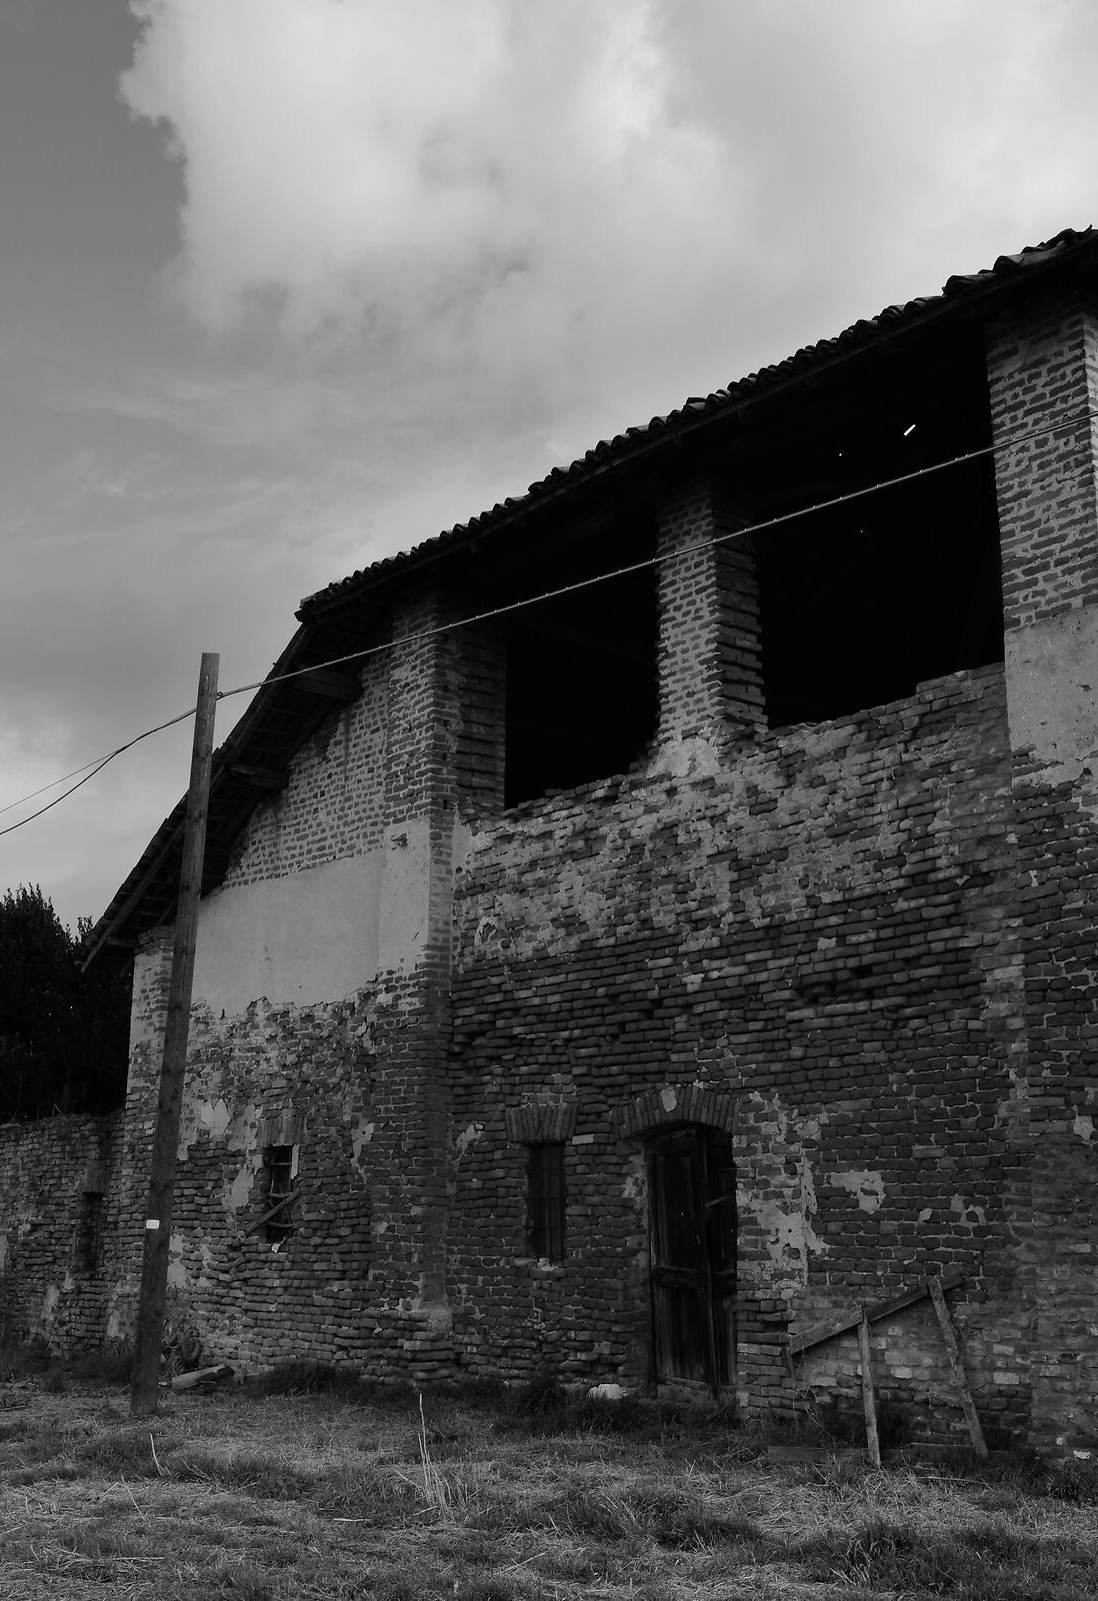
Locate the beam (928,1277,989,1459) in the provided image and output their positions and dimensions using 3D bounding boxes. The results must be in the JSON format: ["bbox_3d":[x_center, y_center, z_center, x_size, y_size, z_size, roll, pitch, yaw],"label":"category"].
[{"bbox_3d":[2.443,3.366,11.114,0.060,1.099,0.075,19,-46,-31],"label":"beam"}]

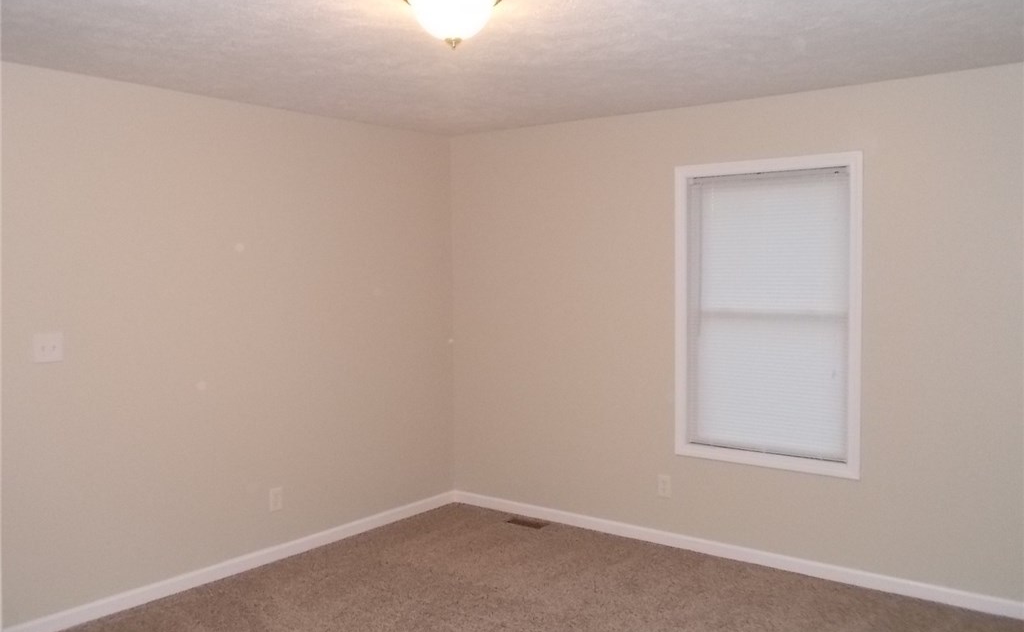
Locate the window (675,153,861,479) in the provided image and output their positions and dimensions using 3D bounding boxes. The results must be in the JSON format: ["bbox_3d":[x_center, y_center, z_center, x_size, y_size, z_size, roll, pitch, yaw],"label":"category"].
[{"bbox_3d":[1.309,-0.009,4.450,0.983,1.583,0.100,2,4,37],"label":"window"}]

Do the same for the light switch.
[{"bbox_3d":[-1.975,0.135,3.664,0.018,0.122,0.122,2,4,37],"label":"light switch"}]

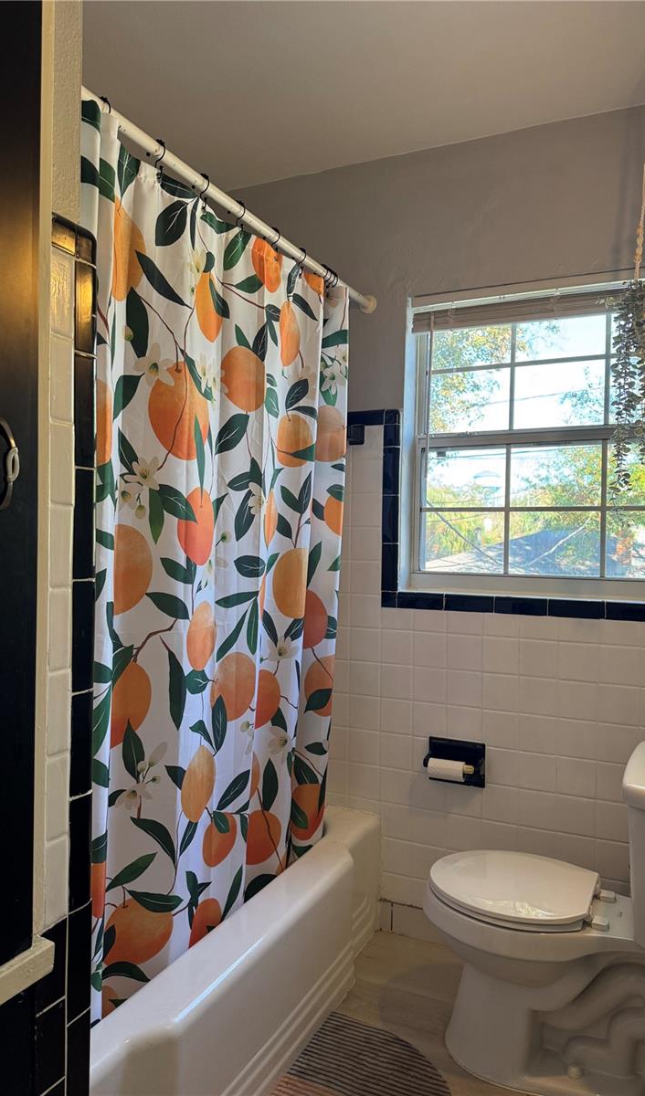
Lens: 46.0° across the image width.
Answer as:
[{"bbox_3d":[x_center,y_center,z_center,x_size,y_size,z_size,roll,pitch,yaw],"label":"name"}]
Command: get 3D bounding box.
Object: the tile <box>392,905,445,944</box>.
[{"bbox_3d":[0.298,1.182,2.397,0.164,0.095,0.010,1,2,27],"label":"tile"}]

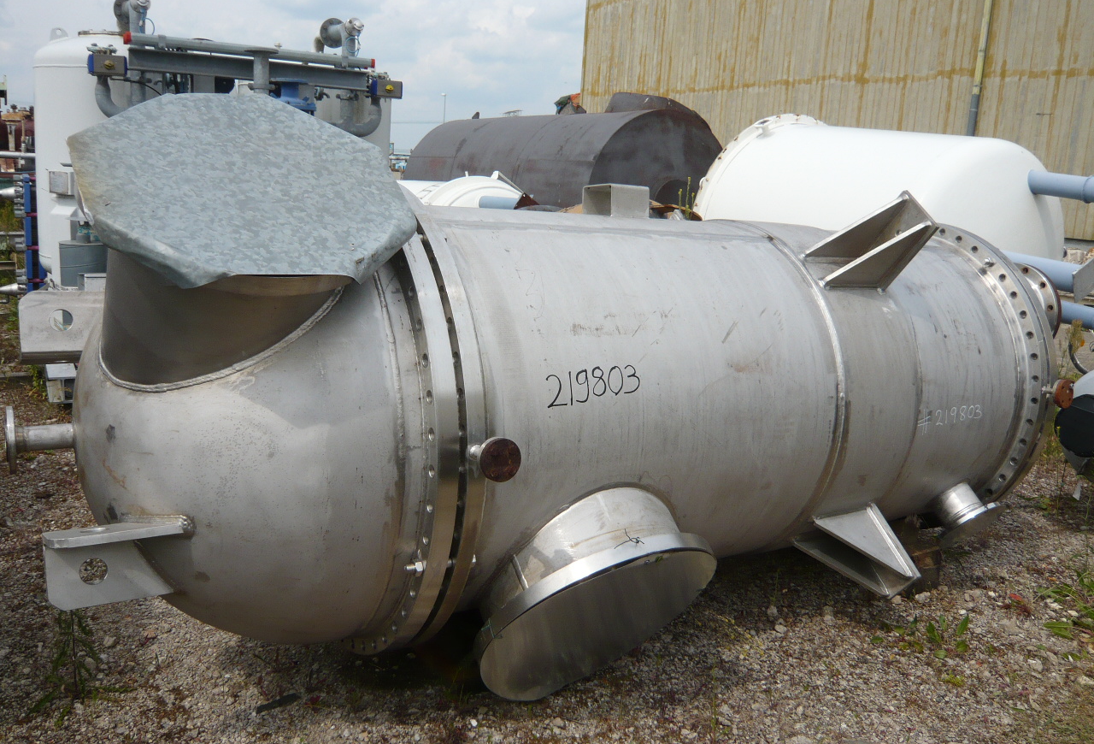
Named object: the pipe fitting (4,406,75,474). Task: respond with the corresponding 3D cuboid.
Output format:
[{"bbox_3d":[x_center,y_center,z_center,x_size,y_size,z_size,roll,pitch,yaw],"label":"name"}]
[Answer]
[{"bbox_3d":[-1.258,0.164,2.204,0.149,0.166,0.166,-3,12,-33],"label":"pipe fitting"}]

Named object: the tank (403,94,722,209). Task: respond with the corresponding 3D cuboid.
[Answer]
[{"bbox_3d":[0.049,-2.721,13.776,2.500,2.560,5.750,-2,14,-31],"label":"tank"}]

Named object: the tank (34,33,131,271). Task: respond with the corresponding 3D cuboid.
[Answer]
[{"bbox_3d":[-4.051,-1.907,8.200,1.240,2.367,1.240,-3,12,-33],"label":"tank"}]

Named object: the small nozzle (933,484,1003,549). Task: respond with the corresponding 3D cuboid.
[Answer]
[{"bbox_3d":[1.616,0.539,3.493,0.285,0.285,0.179,-3,49,-33],"label":"small nozzle"}]

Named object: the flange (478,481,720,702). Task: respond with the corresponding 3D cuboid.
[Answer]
[{"bbox_3d":[0.093,0.601,2.493,0.711,0.711,0.266,-3,47,-33],"label":"flange"}]

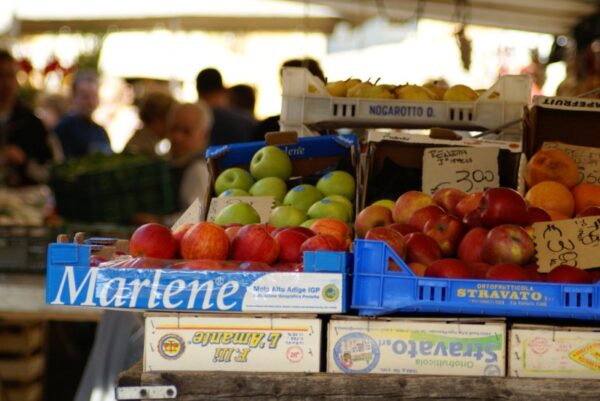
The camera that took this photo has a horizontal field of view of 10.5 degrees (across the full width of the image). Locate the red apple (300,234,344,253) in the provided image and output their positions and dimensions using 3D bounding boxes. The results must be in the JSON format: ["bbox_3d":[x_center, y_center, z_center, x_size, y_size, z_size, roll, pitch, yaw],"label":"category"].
[{"bbox_3d":[0.036,0.092,5.500,0.075,0.068,0.075,2,1,5],"label":"red apple"}]

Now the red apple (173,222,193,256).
[{"bbox_3d":[-0.193,0.077,5.620,0.077,0.070,0.077,2,1,5],"label":"red apple"}]

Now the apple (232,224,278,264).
[{"bbox_3d":[-0.075,0.076,5.510,0.081,0.071,0.081,2,1,5],"label":"apple"}]

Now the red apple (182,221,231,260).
[{"bbox_3d":[-0.161,0.072,5.530,0.081,0.071,0.081,2,1,5],"label":"red apple"}]

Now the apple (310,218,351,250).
[{"bbox_3d":[0.055,0.066,5.580,0.073,0.067,0.073,2,1,5],"label":"apple"}]

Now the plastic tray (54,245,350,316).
[{"bbox_3d":[-0.156,0.124,5.558,0.500,0.106,0.300,2,1,5],"label":"plastic tray"}]

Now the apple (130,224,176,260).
[{"bbox_3d":[-0.250,0.074,5.540,0.078,0.070,0.078,2,1,5],"label":"apple"}]

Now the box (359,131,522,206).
[{"bbox_3d":[0.270,0.027,6.213,0.300,0.120,0.460,6,24,1],"label":"box"}]

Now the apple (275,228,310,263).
[{"bbox_3d":[-0.011,0.083,5.530,0.076,0.069,0.076,2,1,5],"label":"apple"}]

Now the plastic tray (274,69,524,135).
[{"bbox_3d":[0.226,-0.207,6.719,0.500,0.115,0.300,2,2,5],"label":"plastic tray"}]

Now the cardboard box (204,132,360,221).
[{"bbox_3d":[-0.035,0.029,6.263,0.300,0.120,0.460,-4,23,2],"label":"cardboard box"}]

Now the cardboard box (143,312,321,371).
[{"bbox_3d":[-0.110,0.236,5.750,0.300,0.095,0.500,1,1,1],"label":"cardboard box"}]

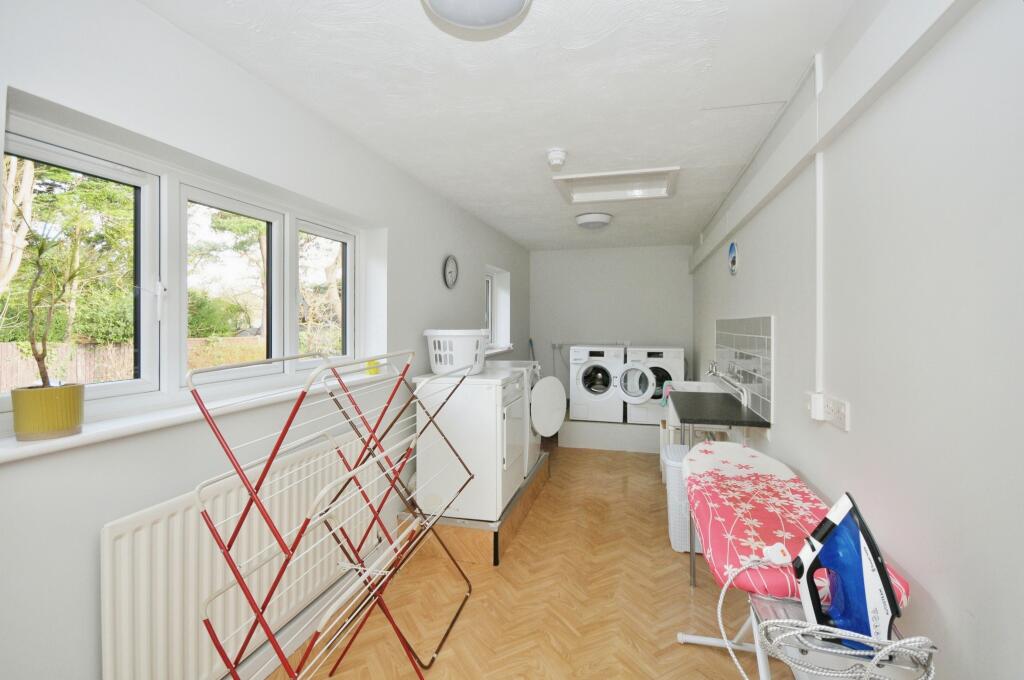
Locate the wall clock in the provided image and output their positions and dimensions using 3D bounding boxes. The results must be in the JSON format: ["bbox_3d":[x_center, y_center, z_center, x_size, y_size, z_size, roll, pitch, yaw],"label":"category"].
[{"bbox_3d":[-0.482,-0.533,3.360,0.036,0.263,0.263,0,1,17],"label":"wall clock"}]

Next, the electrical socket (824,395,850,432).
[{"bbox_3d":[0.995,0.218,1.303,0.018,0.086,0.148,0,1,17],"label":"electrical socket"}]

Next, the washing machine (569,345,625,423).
[{"bbox_3d":[1.049,0.496,5.133,0.600,0.846,0.610,0,2,17],"label":"washing machine"}]

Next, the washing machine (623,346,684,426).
[{"bbox_3d":[1.663,0.511,4.975,0.600,0.850,0.680,0,1,16],"label":"washing machine"}]

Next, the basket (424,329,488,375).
[{"bbox_3d":[-0.364,0.074,2.810,0.435,0.280,0.435,0,1,0],"label":"basket"}]

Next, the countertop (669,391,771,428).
[{"bbox_3d":[1.204,0.406,2.584,0.415,0.030,0.930,0,1,17],"label":"countertop"}]

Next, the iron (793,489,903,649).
[{"bbox_3d":[0.670,0.468,0.883,0.137,0.292,0.120,-23,-13,35],"label":"iron"}]

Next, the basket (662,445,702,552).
[{"bbox_3d":[1.212,1.035,2.802,0.420,0.570,0.380,0,1,17],"label":"basket"}]

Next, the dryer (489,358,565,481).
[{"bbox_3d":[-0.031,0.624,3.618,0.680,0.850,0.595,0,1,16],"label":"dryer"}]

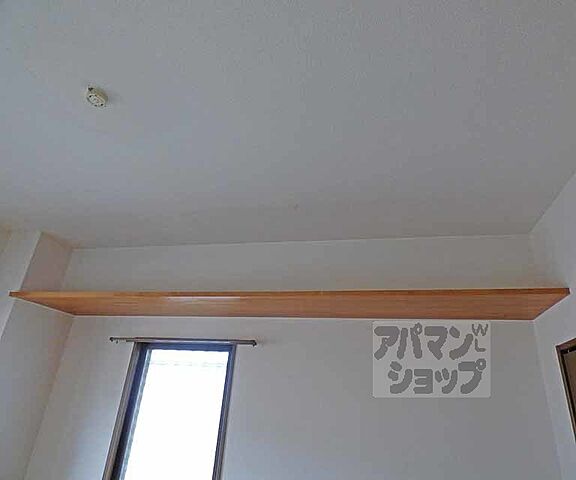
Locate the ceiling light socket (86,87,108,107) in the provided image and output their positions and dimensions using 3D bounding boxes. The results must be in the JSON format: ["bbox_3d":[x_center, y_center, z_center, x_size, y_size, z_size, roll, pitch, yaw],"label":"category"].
[{"bbox_3d":[-0.771,-0.571,1.393,0.081,0.034,0.081,-3,-25,16],"label":"ceiling light socket"}]

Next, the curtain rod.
[{"bbox_3d":[-0.842,0.788,2.679,1.270,0.034,0.055,-2,-25,14],"label":"curtain rod"}]

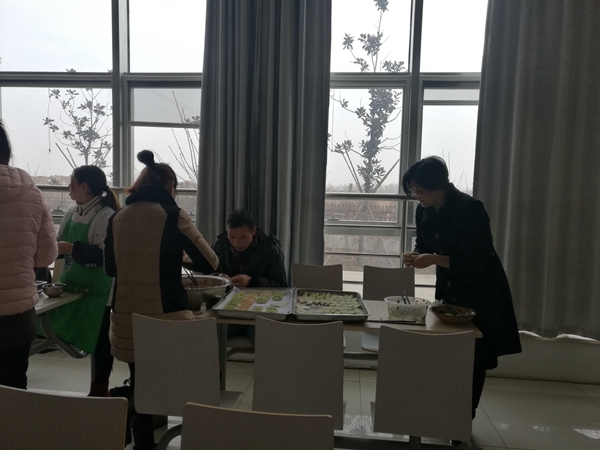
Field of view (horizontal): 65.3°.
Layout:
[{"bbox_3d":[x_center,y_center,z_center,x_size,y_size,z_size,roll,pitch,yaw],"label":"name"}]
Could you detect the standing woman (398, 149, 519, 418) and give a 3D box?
[{"bbox_3d":[0.933,0.431,2.737,0.620,1.640,0.520,0,5,-16],"label":"standing woman"}]

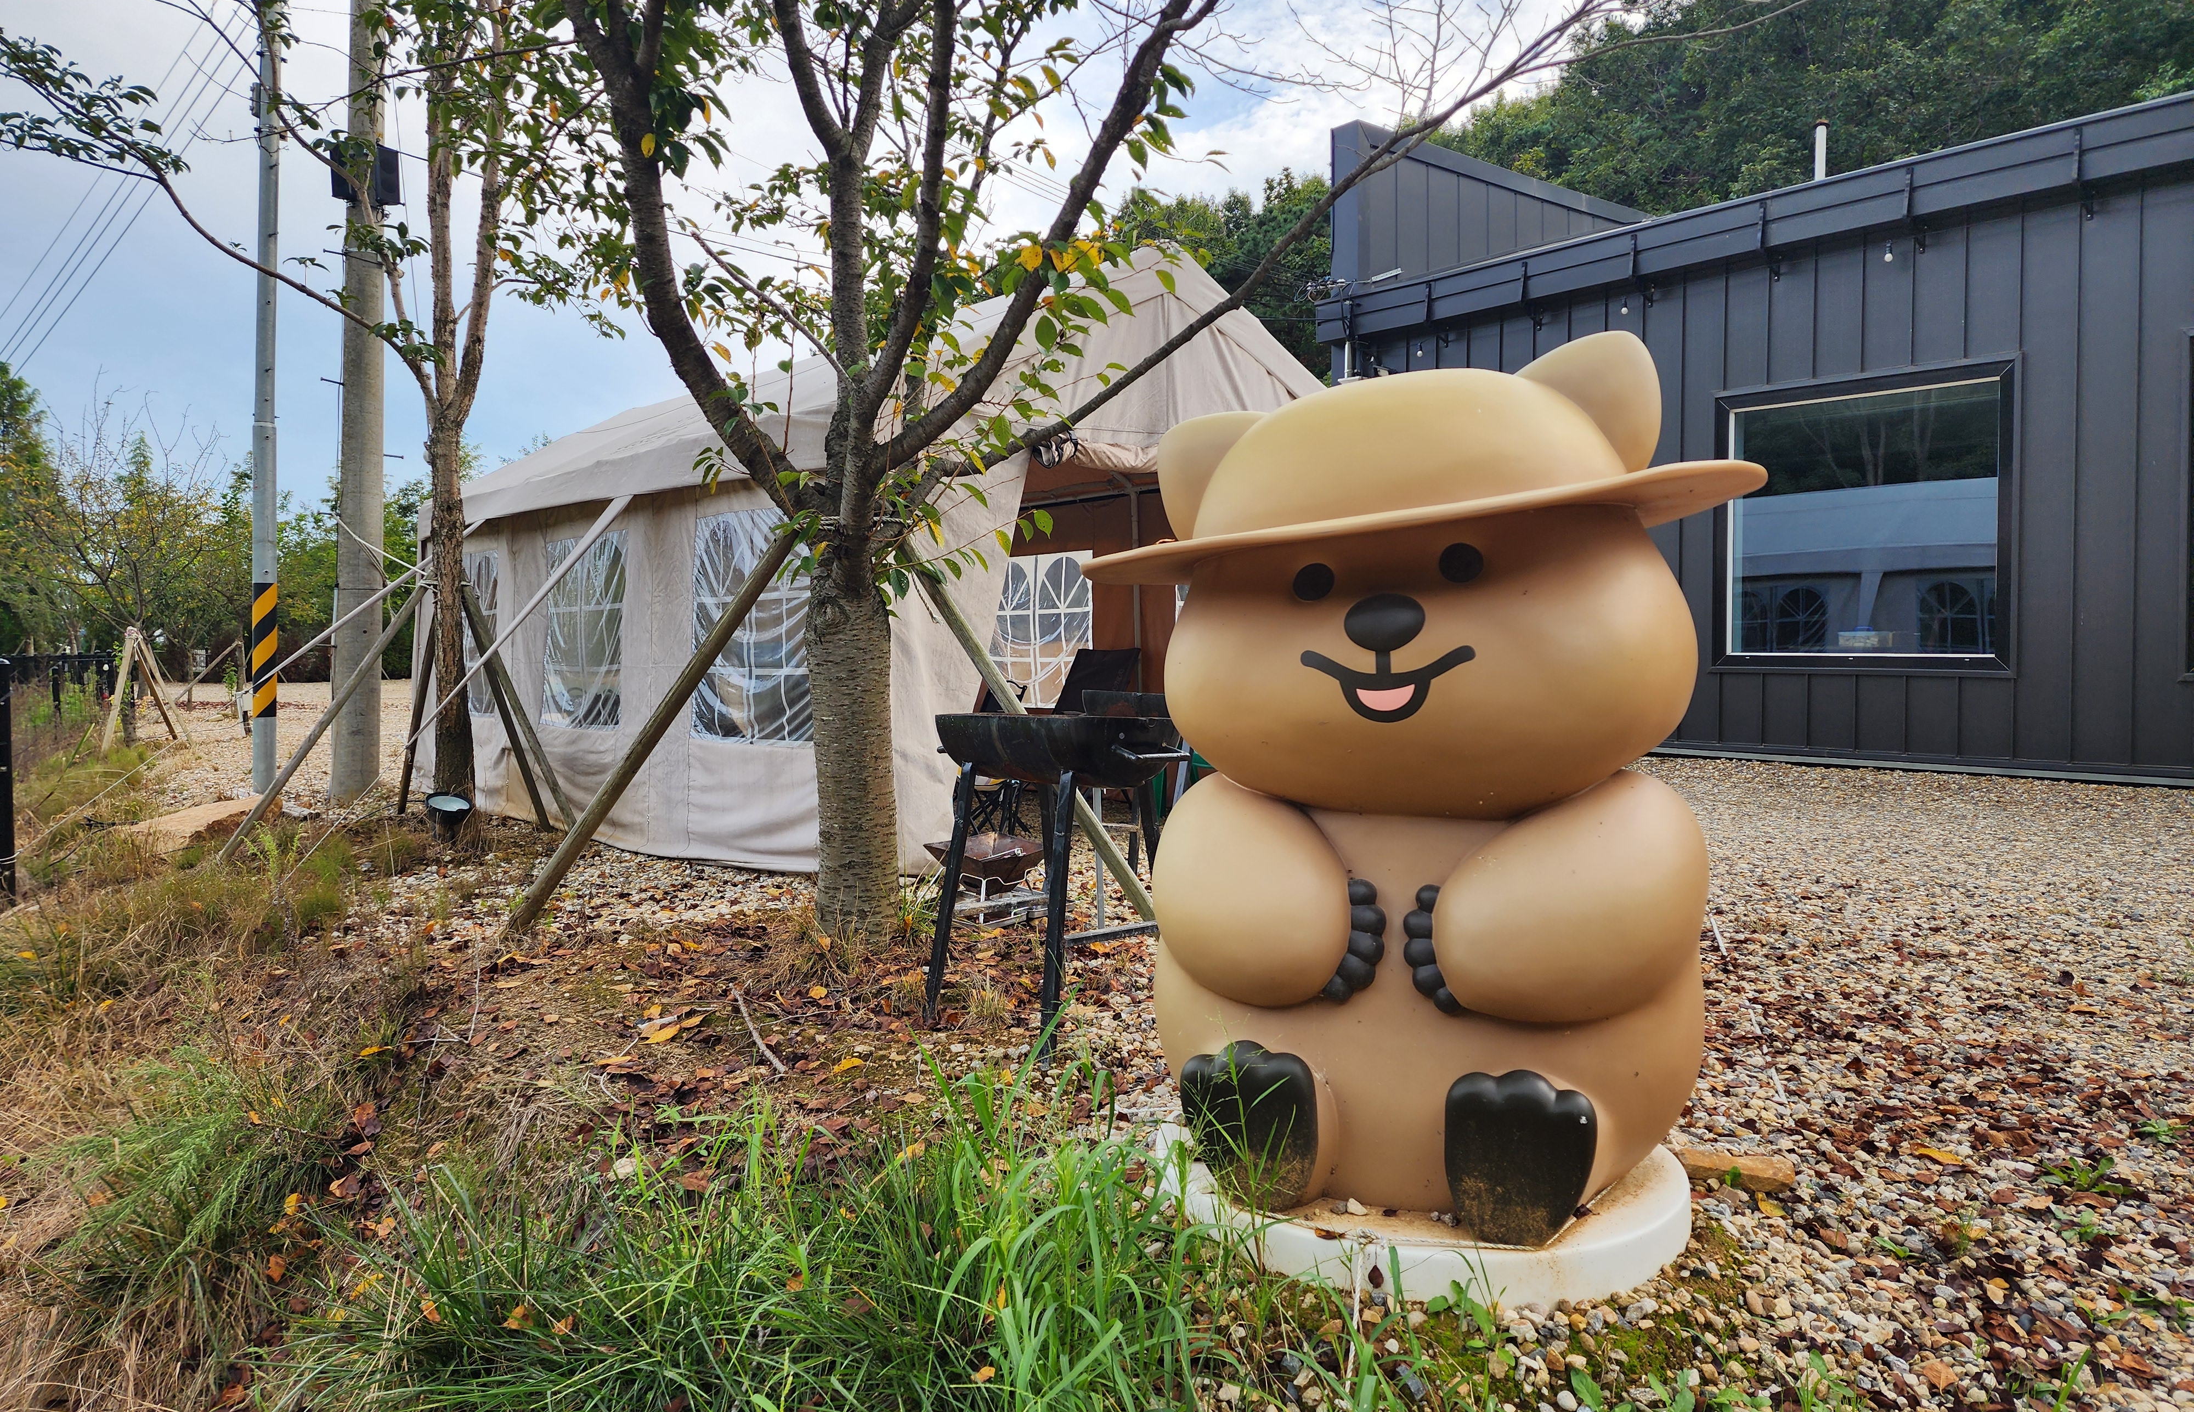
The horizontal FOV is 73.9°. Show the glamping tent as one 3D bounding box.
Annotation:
[{"bbox_3d":[-1.652,-0.785,9.129,3.230,2.910,6.230,-1,2,-40],"label":"glamping tent"}]

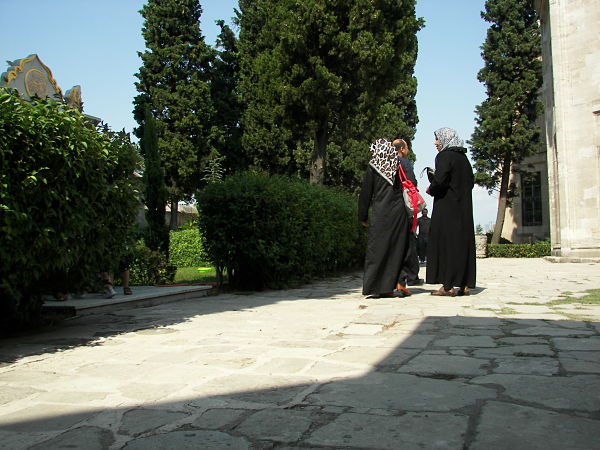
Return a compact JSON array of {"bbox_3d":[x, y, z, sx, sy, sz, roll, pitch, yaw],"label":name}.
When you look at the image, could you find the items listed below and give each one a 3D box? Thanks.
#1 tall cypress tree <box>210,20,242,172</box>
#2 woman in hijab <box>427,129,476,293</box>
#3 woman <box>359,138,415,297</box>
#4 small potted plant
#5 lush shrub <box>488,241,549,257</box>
[{"bbox_3d":[-3.651,-4.397,31.000,2.500,12.200,2.500,-1,-2,0],"label":"tall cypress tree"},{"bbox_3d":[1.525,-0.134,6.280,0.500,1.680,0.500,-2,-3,30],"label":"woman in hijab"},{"bbox_3d":[0.866,-0.075,6.250,0.540,1.590,0.480,-2,-2,22],"label":"woman"},{"bbox_3d":[6.884,0.629,23.800,0.620,1.300,0.620,-1,-2,0],"label":"small potted plant"},{"bbox_3d":[8.843,1.013,24.800,2.700,0.600,0.700,-1,-2,3],"label":"lush shrub"}]

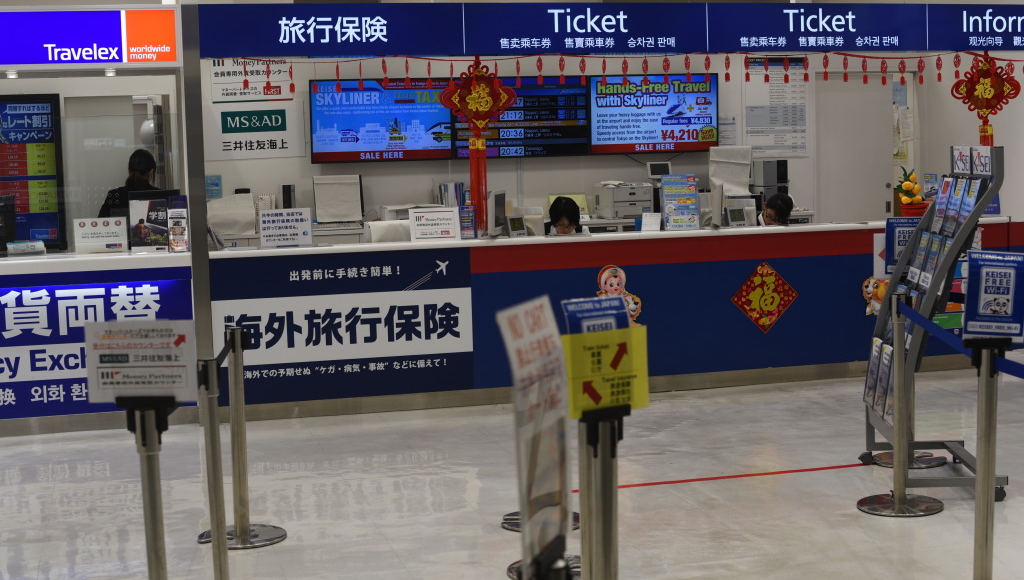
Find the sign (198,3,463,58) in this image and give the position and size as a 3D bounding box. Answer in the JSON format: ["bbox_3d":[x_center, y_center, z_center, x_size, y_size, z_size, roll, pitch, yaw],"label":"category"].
[{"bbox_3d":[-1.058,-1.524,8.382,1.554,0.310,0.150,-3,6,-14],"label":"sign"}]

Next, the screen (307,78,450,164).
[{"bbox_3d":[-0.991,-1.278,10.762,1.085,0.615,0.090,-3,6,-14],"label":"screen"}]

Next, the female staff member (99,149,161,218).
[{"bbox_3d":[-2.415,-0.136,9.252,0.430,1.545,0.290,2,7,30],"label":"female staff member"}]

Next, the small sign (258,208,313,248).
[{"bbox_3d":[-1.363,-0.377,8.576,0.303,0.220,0.070,-3,6,-17],"label":"small sign"}]

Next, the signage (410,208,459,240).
[{"bbox_3d":[-0.457,-0.385,8.411,0.297,0.203,0.040,-3,-8,-14],"label":"signage"}]

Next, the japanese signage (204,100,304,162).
[{"bbox_3d":[-1.813,-1.122,10.019,0.716,0.403,0.025,-3,6,-14],"label":"japanese signage"}]

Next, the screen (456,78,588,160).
[{"bbox_3d":[0.070,-1.270,10.473,1.036,0.596,0.080,-3,6,-14],"label":"screen"}]

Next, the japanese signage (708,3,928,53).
[{"bbox_3d":[1.866,-1.601,8.697,1.461,0.294,0.080,-3,6,-14],"label":"japanese signage"}]

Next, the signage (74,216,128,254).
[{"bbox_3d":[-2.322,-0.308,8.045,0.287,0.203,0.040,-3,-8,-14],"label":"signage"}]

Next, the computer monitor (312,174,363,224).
[{"bbox_3d":[-1.244,-0.652,10.174,0.350,0.360,0.100,-3,-7,-14],"label":"computer monitor"}]

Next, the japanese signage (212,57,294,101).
[{"bbox_3d":[-1.819,-1.502,9.982,0.567,0.360,0.025,-3,6,-14],"label":"japanese signage"}]

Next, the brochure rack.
[{"bbox_3d":[1.842,0.116,6.223,0.480,1.475,0.721,-1,6,0],"label":"brochure rack"}]

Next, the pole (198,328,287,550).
[{"bbox_3d":[-1.116,0.585,5.826,0.360,0.885,0.360,-3,6,-14],"label":"pole"}]

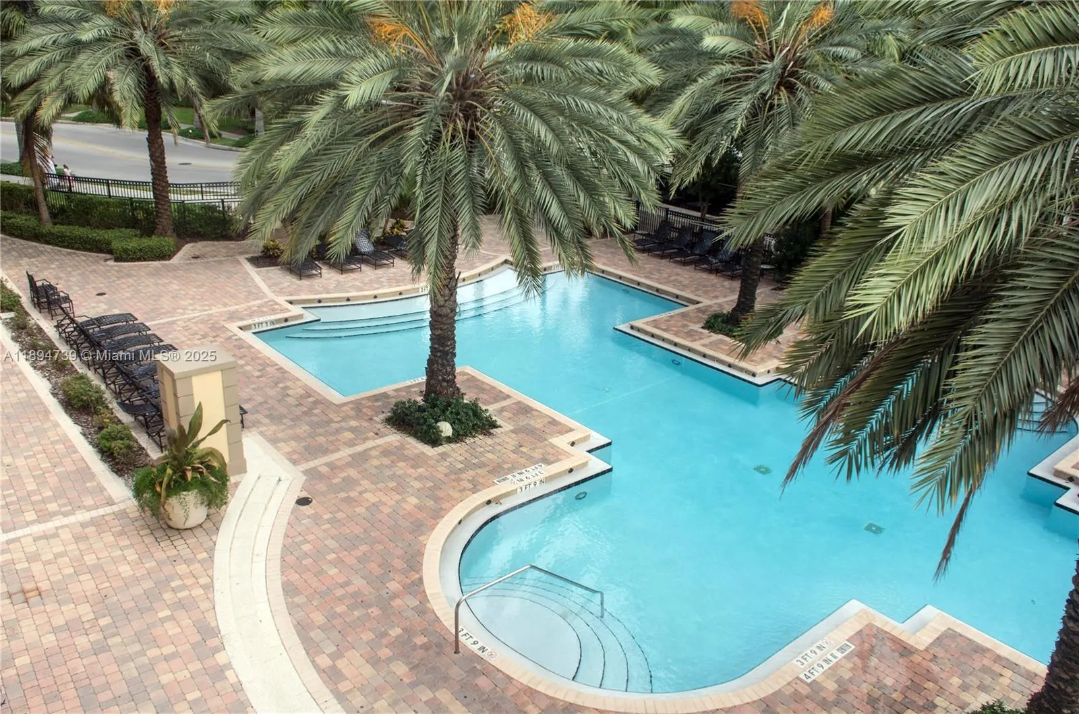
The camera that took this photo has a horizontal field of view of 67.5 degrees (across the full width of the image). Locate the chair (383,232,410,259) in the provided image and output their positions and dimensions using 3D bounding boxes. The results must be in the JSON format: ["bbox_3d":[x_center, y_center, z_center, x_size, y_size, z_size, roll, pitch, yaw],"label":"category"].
[{"bbox_3d":[-4.417,-3.655,27.137,0.700,0.620,1.900,-15,28,-37],"label":"chair"}]

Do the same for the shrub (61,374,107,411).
[{"bbox_3d":[-8.545,0.684,15.164,0.780,0.610,0.850,-16,28,-39],"label":"shrub"}]

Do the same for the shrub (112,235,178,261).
[{"bbox_3d":[-13.003,-3.572,26.385,1.720,0.570,1.050,-9,24,-29],"label":"shrub"}]

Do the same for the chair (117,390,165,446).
[{"bbox_3d":[-6.345,0.991,14.826,1.700,0.920,0.680,-16,28,-39],"label":"chair"}]

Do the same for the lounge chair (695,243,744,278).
[{"bbox_3d":[6.286,-3.579,28.412,1.760,0.980,0.700,-15,28,-39],"label":"lounge chair"}]

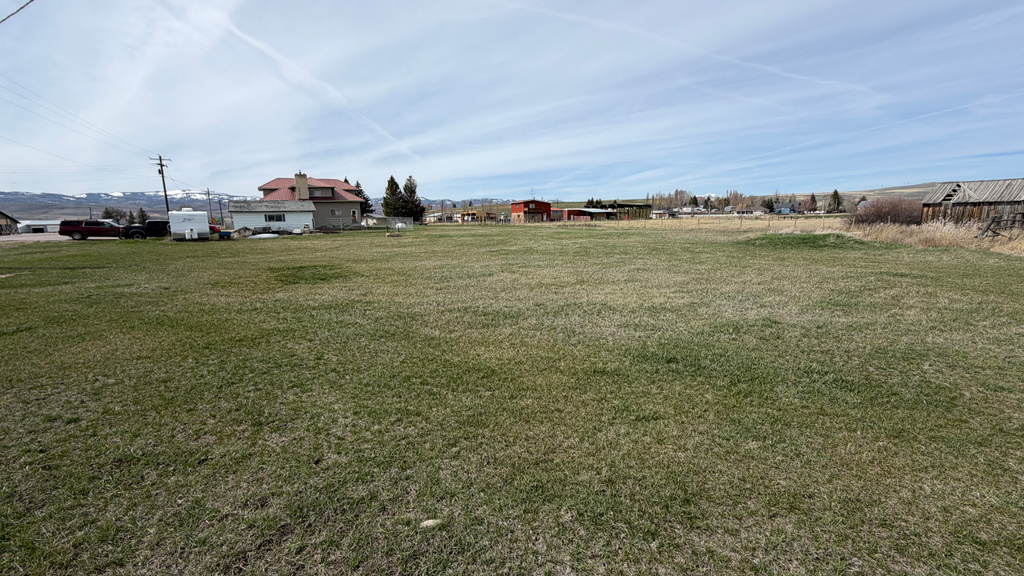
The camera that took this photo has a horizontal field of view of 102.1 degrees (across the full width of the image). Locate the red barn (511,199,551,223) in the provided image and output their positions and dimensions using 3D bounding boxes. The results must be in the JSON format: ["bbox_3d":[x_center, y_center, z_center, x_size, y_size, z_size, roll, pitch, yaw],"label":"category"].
[{"bbox_3d":[5.423,-21.492,116.041,8.300,6.300,8.600,-4,10,-24],"label":"red barn"}]

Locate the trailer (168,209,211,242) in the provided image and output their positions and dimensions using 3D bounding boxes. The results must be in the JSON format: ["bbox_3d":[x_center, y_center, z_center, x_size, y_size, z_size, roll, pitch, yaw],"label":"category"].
[{"bbox_3d":[-26.946,-5.384,34.789,2.450,2.820,6.600,-7,12,-37],"label":"trailer"}]

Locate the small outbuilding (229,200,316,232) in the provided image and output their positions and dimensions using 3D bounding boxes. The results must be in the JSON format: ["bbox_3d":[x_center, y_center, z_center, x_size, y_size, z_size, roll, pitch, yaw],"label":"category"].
[{"bbox_3d":[-27.768,-8.315,48.290,8.500,3.600,5.000,-5,11,-30],"label":"small outbuilding"}]

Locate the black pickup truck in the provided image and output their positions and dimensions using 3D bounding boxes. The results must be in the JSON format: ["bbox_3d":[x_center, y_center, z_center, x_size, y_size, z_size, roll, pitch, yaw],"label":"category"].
[{"bbox_3d":[-33.550,-5.606,39.823,5.800,1.980,2.000,-6,11,-32],"label":"black pickup truck"}]

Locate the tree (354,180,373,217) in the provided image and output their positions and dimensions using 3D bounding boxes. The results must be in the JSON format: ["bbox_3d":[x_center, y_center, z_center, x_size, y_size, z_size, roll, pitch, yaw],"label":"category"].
[{"bbox_3d":[-34.383,-19.285,93.088,6.200,9.800,6.200,-4,10,-20],"label":"tree"}]

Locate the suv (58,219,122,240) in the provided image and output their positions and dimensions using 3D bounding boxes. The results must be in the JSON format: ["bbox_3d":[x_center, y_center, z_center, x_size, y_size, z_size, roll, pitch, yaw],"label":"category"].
[{"bbox_3d":[-39.539,-5.663,40.219,5.600,1.960,2.030,-6,11,-32],"label":"suv"}]

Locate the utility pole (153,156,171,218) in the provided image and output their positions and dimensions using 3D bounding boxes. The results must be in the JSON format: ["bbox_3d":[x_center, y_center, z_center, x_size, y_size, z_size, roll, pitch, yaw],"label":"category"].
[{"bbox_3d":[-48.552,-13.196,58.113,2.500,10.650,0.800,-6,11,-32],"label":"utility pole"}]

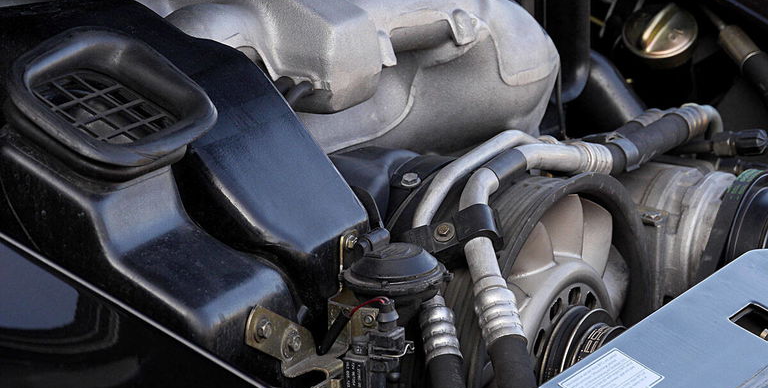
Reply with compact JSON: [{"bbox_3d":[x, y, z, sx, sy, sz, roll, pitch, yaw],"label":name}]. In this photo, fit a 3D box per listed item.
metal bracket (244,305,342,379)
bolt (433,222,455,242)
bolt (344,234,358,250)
[{"bbox_3d":[-0.058,0.096,1.830,0.042,0.048,0.070,12,24,27],"label":"metal bracket"},{"bbox_3d":[0.040,0.025,1.880,0.015,0.009,0.015,19,63,24],"label":"bolt"},{"bbox_3d":[-0.021,0.031,1.825,0.009,0.011,0.011,14,25,34],"label":"bolt"}]

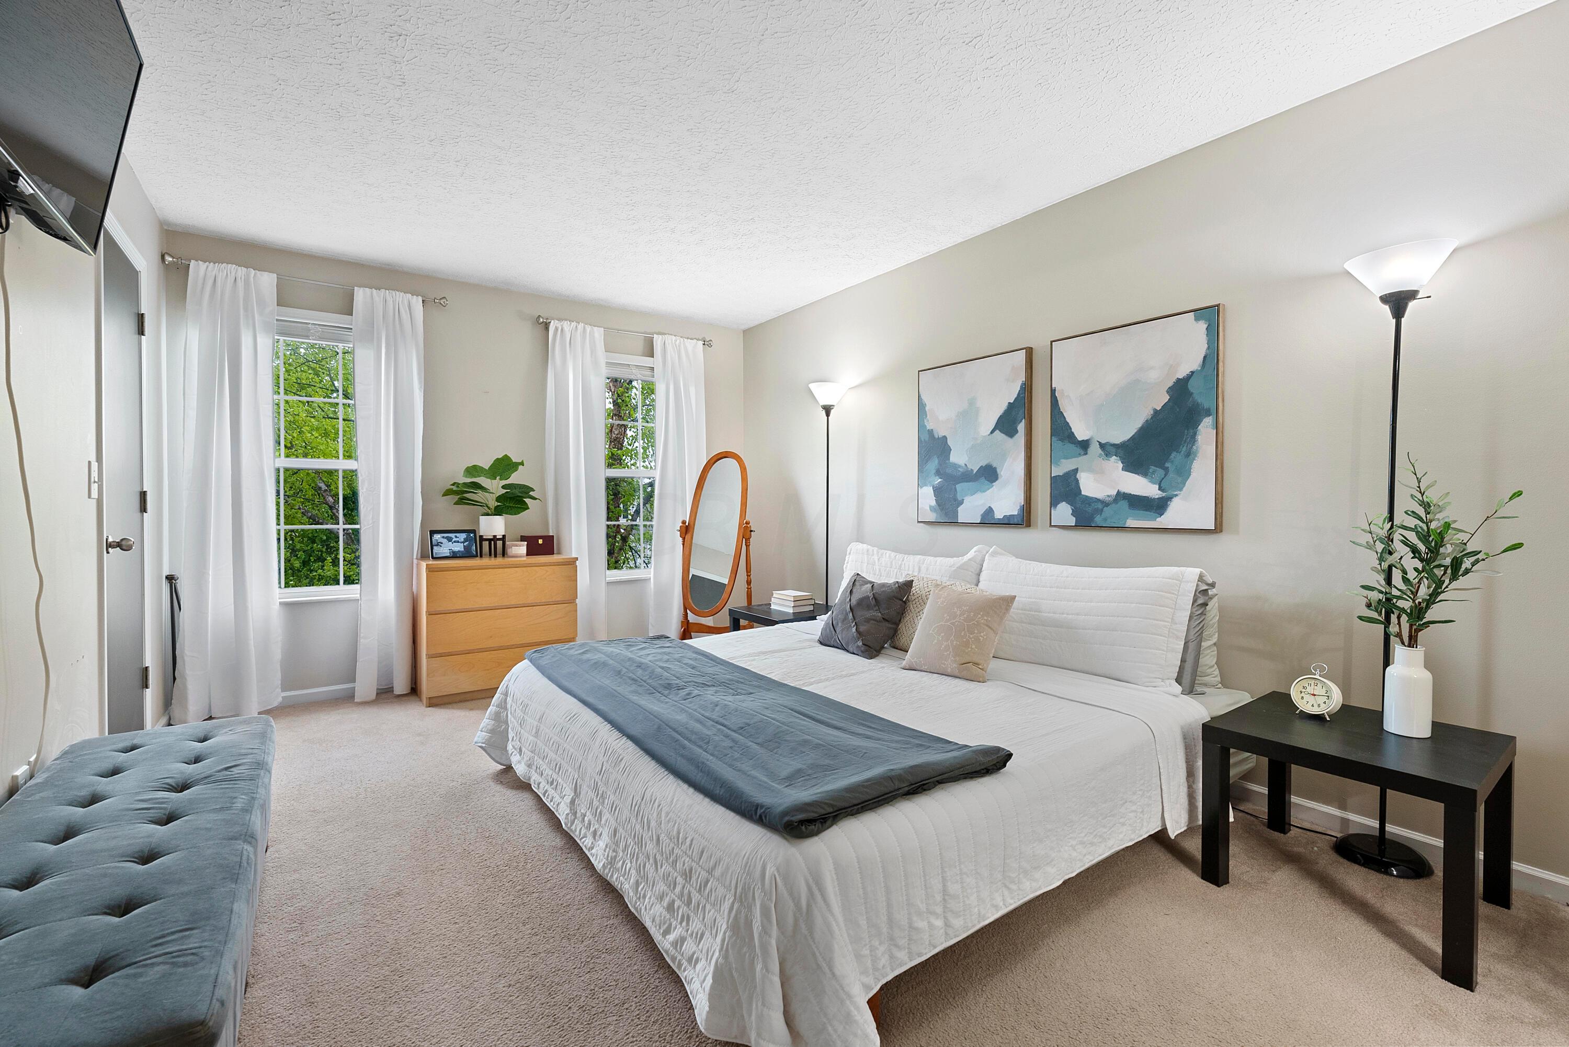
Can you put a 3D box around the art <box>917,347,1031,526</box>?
[{"bbox_3d":[0.966,-0.417,3.386,0.047,0.850,0.675,-2,2,-36],"label":"art"}]

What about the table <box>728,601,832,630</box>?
[{"bbox_3d":[0.053,0.746,3.959,0.550,0.450,0.550,-2,2,-36],"label":"table"}]

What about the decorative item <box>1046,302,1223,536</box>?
[{"bbox_3d":[1.421,-0.395,2.700,0.045,0.837,0.677,-1,2,-35],"label":"decorative item"}]

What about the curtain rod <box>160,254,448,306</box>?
[{"bbox_3d":[-2.514,-1.302,3.543,1.245,0.066,0.090,-2,2,-36],"label":"curtain rod"}]

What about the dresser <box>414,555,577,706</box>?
[{"bbox_3d":[-1.727,0.591,3.925,0.805,0.775,0.480,-1,2,-35],"label":"dresser"}]

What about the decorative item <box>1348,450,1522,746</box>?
[{"bbox_3d":[1.822,0.199,1.827,0.360,0.765,0.330,-1,2,-35],"label":"decorative item"}]

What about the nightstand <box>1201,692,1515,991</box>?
[{"bbox_3d":[1.599,0.811,1.839,0.550,0.453,0.550,-1,2,-35],"label":"nightstand"}]

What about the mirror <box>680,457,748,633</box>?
[{"bbox_3d":[-0.472,0.215,4.555,0.550,1.475,0.450,0,2,14],"label":"mirror"}]

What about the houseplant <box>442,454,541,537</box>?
[{"bbox_3d":[-1.736,-0.106,3.919,0.550,0.620,0.420,-1,2,-35],"label":"houseplant"}]

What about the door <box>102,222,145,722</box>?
[{"bbox_3d":[-2.475,-0.006,2.424,0.043,2.030,0.670,-1,2,-35],"label":"door"}]

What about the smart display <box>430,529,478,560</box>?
[{"bbox_3d":[-1.995,0.126,3.941,0.250,0.168,0.090,-1,2,-32],"label":"smart display"}]

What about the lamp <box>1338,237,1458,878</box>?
[{"bbox_3d":[1.841,0.114,1.985,0.260,1.830,0.260,-2,2,-36],"label":"lamp"}]

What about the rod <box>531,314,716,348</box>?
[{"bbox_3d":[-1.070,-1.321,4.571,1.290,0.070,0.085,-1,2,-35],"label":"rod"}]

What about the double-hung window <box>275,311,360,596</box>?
[{"bbox_3d":[-2.601,-0.366,3.603,0.930,1.580,0.100,-1,2,-35],"label":"double-hung window"}]

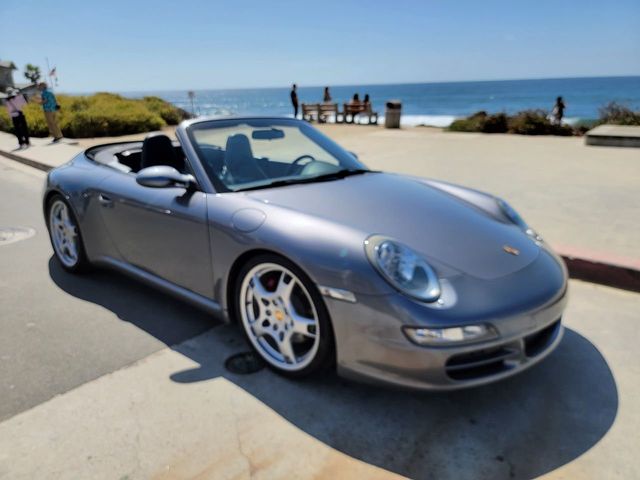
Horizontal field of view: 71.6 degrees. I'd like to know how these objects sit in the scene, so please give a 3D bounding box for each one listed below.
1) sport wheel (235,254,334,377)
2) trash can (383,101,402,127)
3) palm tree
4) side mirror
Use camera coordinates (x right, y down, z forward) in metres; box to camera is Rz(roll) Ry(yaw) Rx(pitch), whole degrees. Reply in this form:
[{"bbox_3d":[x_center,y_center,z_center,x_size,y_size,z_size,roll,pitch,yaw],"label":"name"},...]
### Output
[{"bbox_3d":[-0.135,0.340,2.142,0.645,0.640,0.225,13,20,38],"label":"sport wheel"},{"bbox_3d":[2.735,-4.687,16.533,0.610,0.954,0.610,1,19,9],"label":"trash can"},{"bbox_3d":[-51.731,-28.372,81.107,2.700,6.604,2.700,-13,22,-29],"label":"palm tree"},{"bbox_3d":[-0.850,-0.347,2.440,0.250,0.125,0.140,-14,21,-40],"label":"side mirror"}]

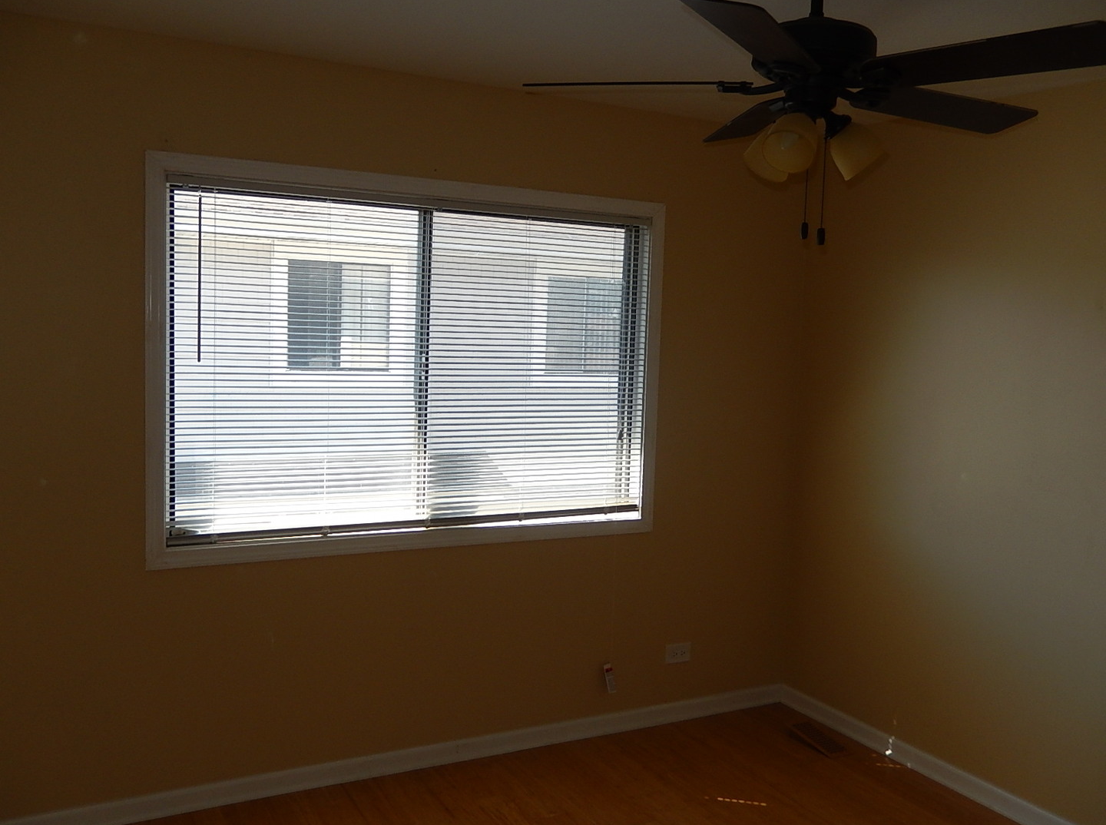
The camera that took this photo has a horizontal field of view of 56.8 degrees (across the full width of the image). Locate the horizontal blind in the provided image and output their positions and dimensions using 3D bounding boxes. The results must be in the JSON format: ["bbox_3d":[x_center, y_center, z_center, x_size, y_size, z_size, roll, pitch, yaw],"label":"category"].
[{"bbox_3d":[-0.428,-0.164,3.607,1.767,1.160,0.030,-1,5,-28],"label":"horizontal blind"}]

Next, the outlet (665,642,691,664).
[{"bbox_3d":[0.513,0.987,4.198,0.123,0.077,0.008,-1,5,-28],"label":"outlet"}]

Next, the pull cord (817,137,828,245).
[{"bbox_3d":[0.518,-0.424,1.956,0.015,0.207,0.015,-1,5,-28],"label":"pull cord"}]

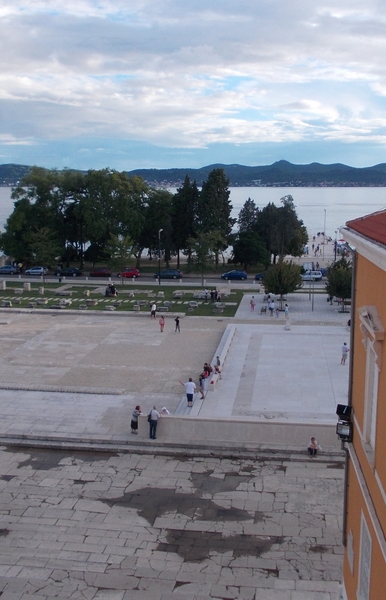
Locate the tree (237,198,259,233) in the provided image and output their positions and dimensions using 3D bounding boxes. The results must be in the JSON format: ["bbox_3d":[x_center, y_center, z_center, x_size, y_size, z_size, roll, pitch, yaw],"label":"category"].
[{"bbox_3d":[10.734,-13.369,124.083,4.700,12.229,4.700,0,10,0],"label":"tree"}]

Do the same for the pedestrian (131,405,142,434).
[{"bbox_3d":[-3.179,6.639,35.827,0.550,1.610,0.500,1,10,8],"label":"pedestrian"}]

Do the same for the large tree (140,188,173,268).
[{"bbox_3d":[-6.712,-13.157,119.370,6.640,14.610,6.640,0,10,0],"label":"large tree"}]

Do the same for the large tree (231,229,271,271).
[{"bbox_3d":[9.941,-8.542,112.489,6.580,7.055,6.580,1,10,5],"label":"large tree"}]

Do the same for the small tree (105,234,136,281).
[{"bbox_3d":[-10.475,-5.669,91.572,4.700,7.462,4.700,0,10,0],"label":"small tree"}]

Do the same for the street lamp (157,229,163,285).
[{"bbox_3d":[-4.718,-6.166,93.063,0.400,8.119,1.200,2,10,9],"label":"street lamp"}]

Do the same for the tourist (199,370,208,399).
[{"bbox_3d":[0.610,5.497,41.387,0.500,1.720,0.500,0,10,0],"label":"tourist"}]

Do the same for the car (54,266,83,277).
[{"bbox_3d":[-20.005,-4.630,105.740,4.350,1.450,1.740,2,10,9],"label":"car"}]

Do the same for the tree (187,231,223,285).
[{"bbox_3d":[1.648,-6.035,96.210,5.060,8.270,5.060,0,10,0],"label":"tree"}]

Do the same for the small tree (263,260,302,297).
[{"bbox_3d":[10.551,-1.727,75.925,4.340,6.080,4.340,0,10,0],"label":"small tree"}]

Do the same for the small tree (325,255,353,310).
[{"bbox_3d":[17.067,-1.736,73.452,4.201,6.314,4.201,2,10,13],"label":"small tree"}]

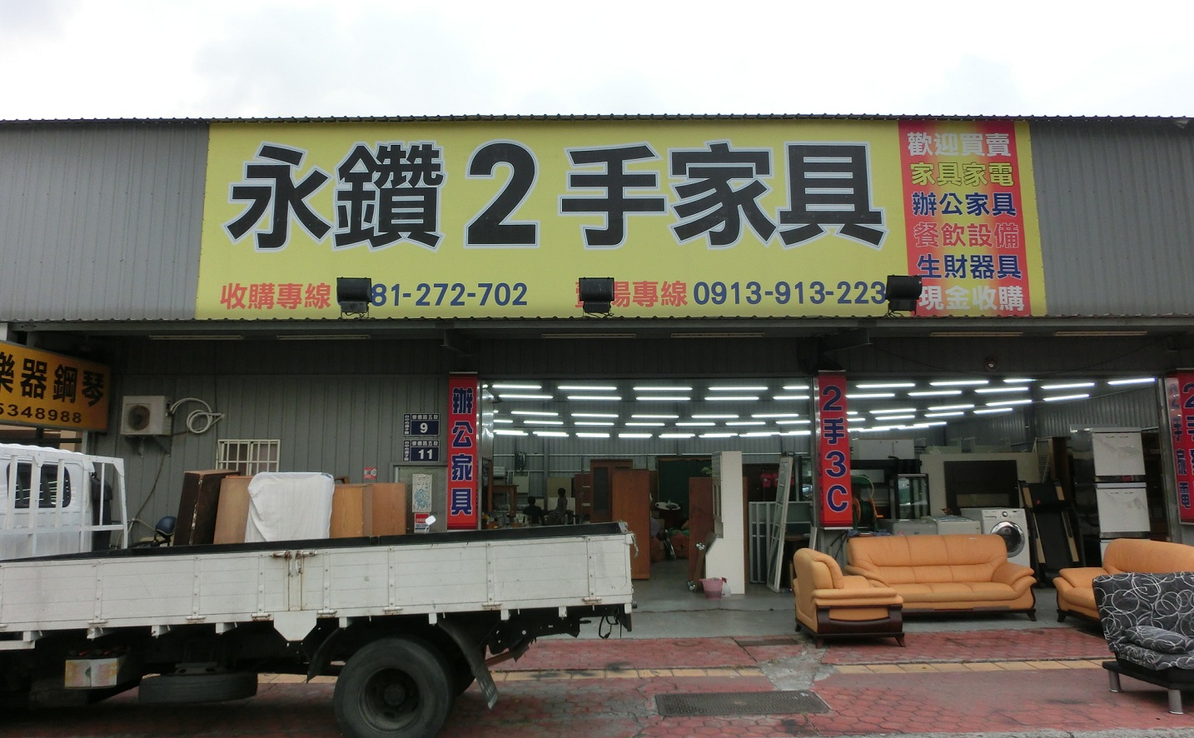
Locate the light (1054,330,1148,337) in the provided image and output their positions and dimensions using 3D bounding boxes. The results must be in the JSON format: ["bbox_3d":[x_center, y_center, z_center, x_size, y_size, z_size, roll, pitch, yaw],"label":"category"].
[{"bbox_3d":[6.628,-0.466,10.888,1.240,0.055,0.100,0,-9,0],"label":"light"}]

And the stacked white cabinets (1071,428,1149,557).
[{"bbox_3d":[7.207,2.005,11.626,0.710,2.360,0.520,0,-8,-4],"label":"stacked white cabinets"}]

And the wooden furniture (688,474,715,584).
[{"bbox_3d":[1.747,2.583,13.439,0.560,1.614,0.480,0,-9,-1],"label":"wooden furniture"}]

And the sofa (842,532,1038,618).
[{"bbox_3d":[4.165,2.539,10.147,2.040,0.960,0.900,-1,-9,3],"label":"sofa"}]

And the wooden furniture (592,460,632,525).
[{"bbox_3d":[0.273,2.670,15.191,0.765,1.997,0.420,0,-9,-1],"label":"wooden furniture"}]

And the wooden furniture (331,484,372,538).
[{"bbox_3d":[-2.856,2.138,9.391,0.456,1.593,0.420,0,-9,0],"label":"wooden furniture"}]

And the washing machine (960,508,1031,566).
[{"bbox_3d":[5.930,2.530,12.295,0.625,0.890,0.680,0,-9,-3],"label":"washing machine"}]

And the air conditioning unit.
[{"bbox_3d":[-5.996,0.632,11.048,0.570,0.507,0.230,0,-9,0],"label":"air conditioning unit"}]

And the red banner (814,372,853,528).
[{"bbox_3d":[3.163,1.080,11.103,0.371,2.073,0.270,0,-9,0],"label":"red banner"}]

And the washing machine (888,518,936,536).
[{"bbox_3d":[4.170,2.523,11.084,0.584,0.976,0.580,0,-9,-1],"label":"washing machine"}]

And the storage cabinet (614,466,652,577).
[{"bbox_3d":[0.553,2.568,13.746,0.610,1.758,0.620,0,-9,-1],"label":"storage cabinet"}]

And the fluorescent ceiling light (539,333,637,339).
[{"bbox_3d":[-0.109,-0.437,10.884,1.240,0.055,0.100,0,-9,0],"label":"fluorescent ceiling light"}]

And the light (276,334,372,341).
[{"bbox_3d":[-3.550,-0.413,10.758,1.221,0.060,0.090,0,-9,-1],"label":"light"}]

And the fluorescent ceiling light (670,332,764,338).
[{"bbox_3d":[1.587,-0.445,10.885,1.240,0.055,0.100,0,-9,0],"label":"fluorescent ceiling light"}]

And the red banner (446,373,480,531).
[{"bbox_3d":[-1.828,1.129,11.305,0.389,2.114,0.270,0,-9,-1],"label":"red banner"}]

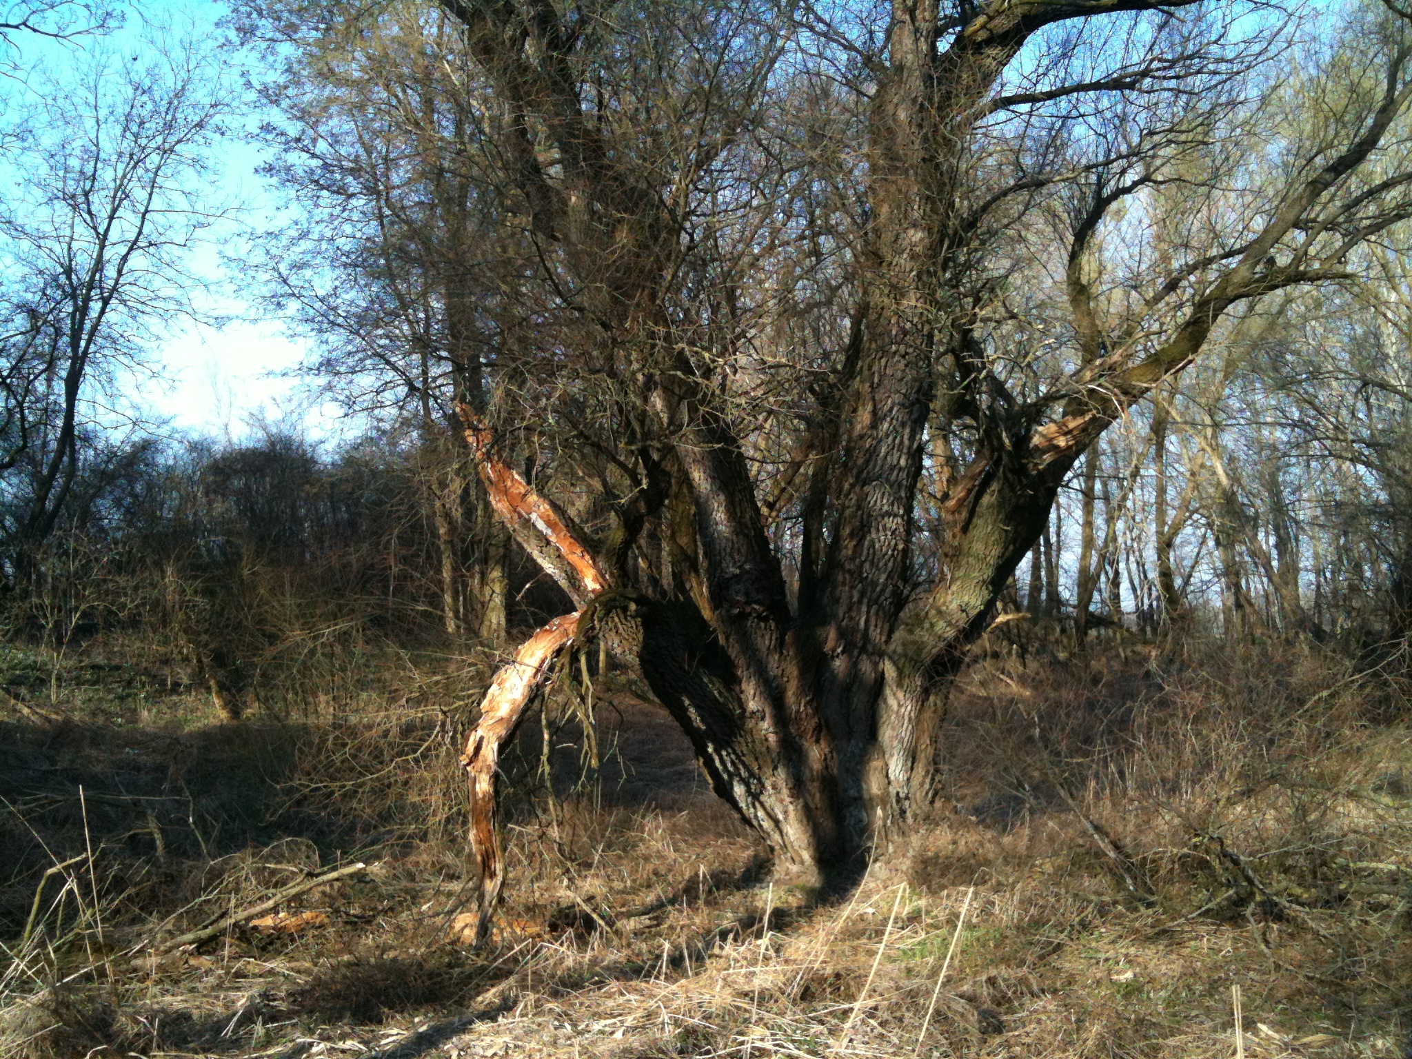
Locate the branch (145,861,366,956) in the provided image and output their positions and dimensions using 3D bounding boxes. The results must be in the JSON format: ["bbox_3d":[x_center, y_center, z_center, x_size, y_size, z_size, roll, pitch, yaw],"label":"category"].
[{"bbox_3d":[-2.120,1.820,6.950,0.150,0.220,1.220,-2,-4,34],"label":"branch"}]

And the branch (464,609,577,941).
[{"bbox_3d":[-0.885,1.180,6.750,0.520,1.520,0.330,1,-3,-17],"label":"branch"}]

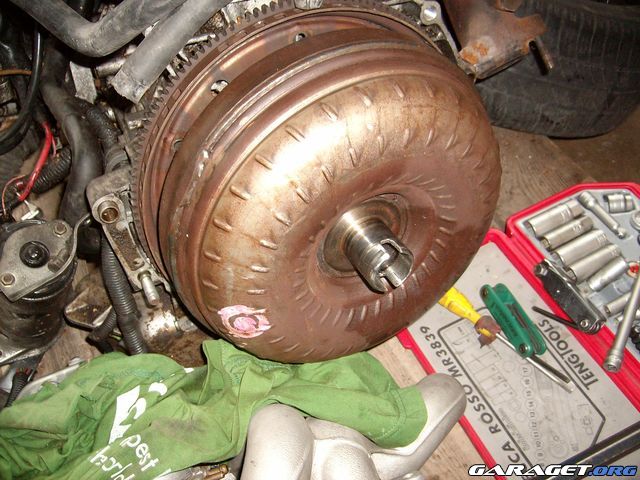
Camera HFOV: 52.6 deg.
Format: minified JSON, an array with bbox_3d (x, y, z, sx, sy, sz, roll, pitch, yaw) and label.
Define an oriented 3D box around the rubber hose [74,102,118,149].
[{"bbox_3d":[-0.183,-0.094,0.530,0.020,0.049,0.020,-35,32,-10],"label":"rubber hose"}]

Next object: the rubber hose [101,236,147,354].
[{"bbox_3d":[-0.181,0.051,0.595,0.026,0.114,0.023,-13,22,-18],"label":"rubber hose"}]

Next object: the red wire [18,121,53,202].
[{"bbox_3d":[-0.245,-0.068,0.560,0.016,0.080,0.012,18,25,-24],"label":"red wire"}]

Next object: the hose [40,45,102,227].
[{"bbox_3d":[-0.214,-0.090,0.555,0.043,0.162,0.037,-7,26,-20],"label":"hose"}]

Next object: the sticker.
[{"bbox_3d":[-0.056,0.060,0.480,0.036,0.038,0.004,-13,44,-4],"label":"sticker"}]

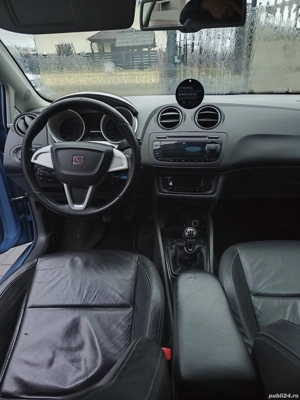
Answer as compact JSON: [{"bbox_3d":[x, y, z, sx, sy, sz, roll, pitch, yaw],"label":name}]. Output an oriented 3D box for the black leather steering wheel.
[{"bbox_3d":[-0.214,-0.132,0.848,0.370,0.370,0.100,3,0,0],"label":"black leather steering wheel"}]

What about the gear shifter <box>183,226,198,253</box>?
[{"bbox_3d":[0.147,0.145,0.970,0.050,0.105,0.050,1,26,0],"label":"gear shifter"}]

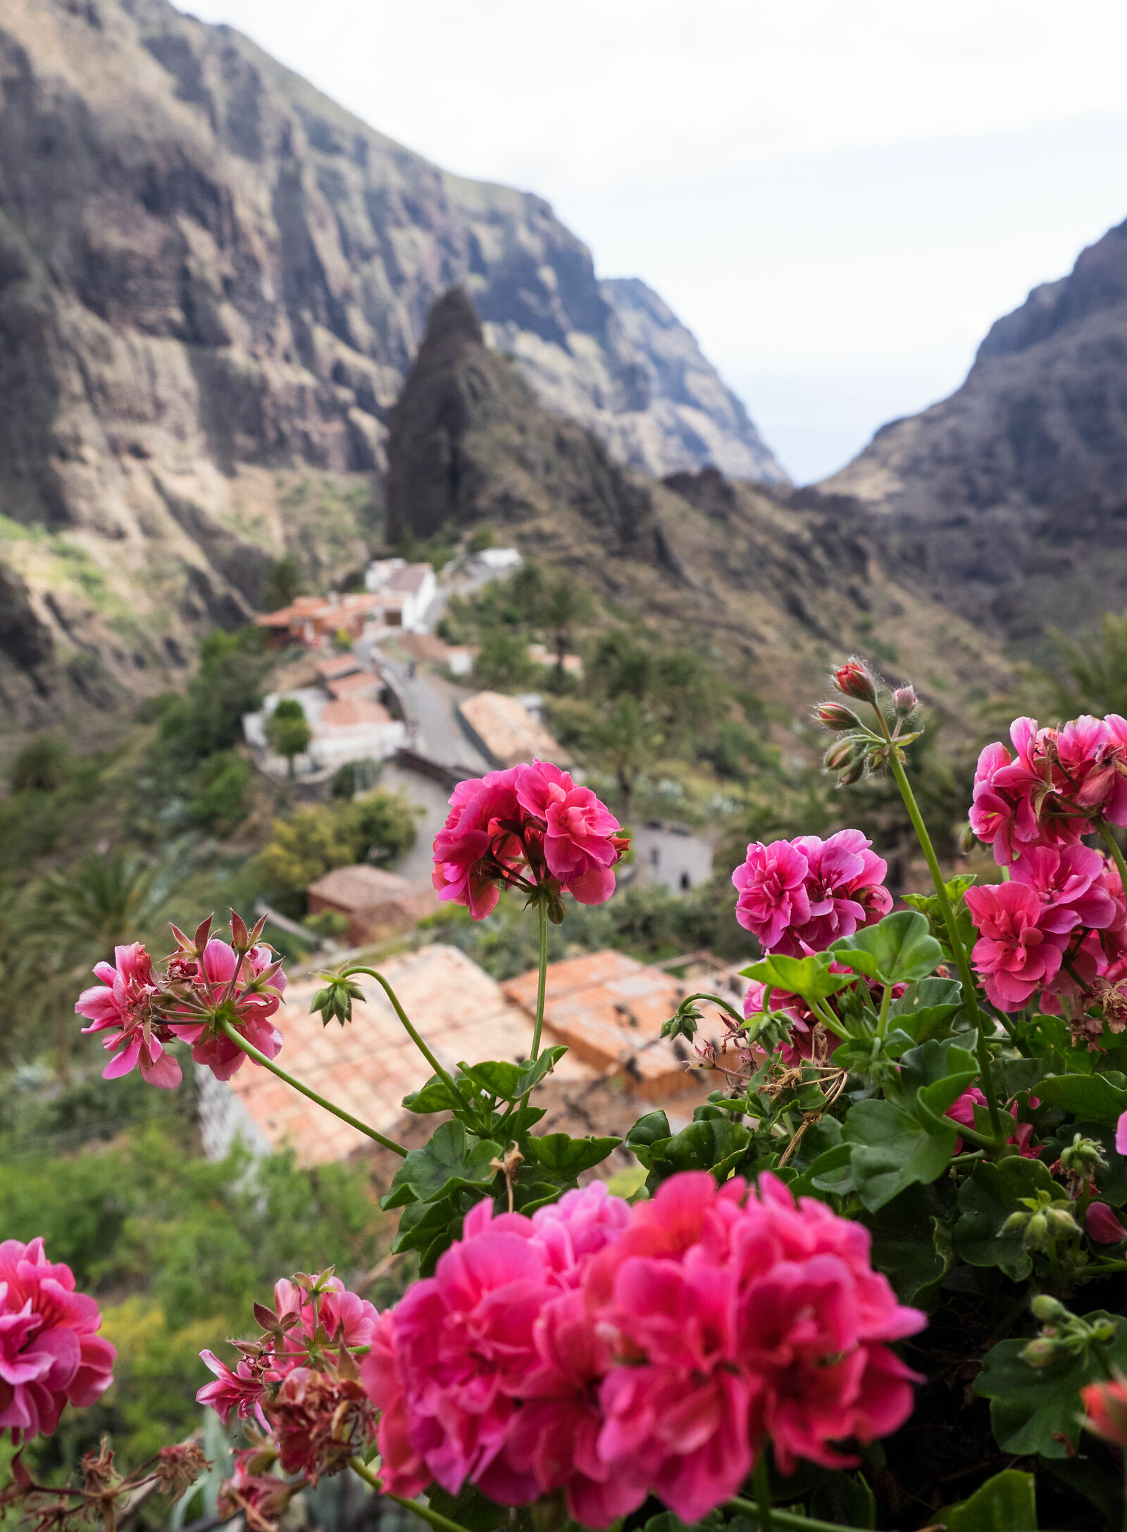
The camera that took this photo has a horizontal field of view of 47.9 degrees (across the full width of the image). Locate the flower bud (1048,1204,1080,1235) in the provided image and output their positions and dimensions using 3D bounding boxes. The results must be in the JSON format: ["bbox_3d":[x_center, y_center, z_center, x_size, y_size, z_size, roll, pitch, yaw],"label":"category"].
[{"bbox_3d":[0.182,0.165,0.460,0.013,0.008,0.008,35,-7,12],"label":"flower bud"}]

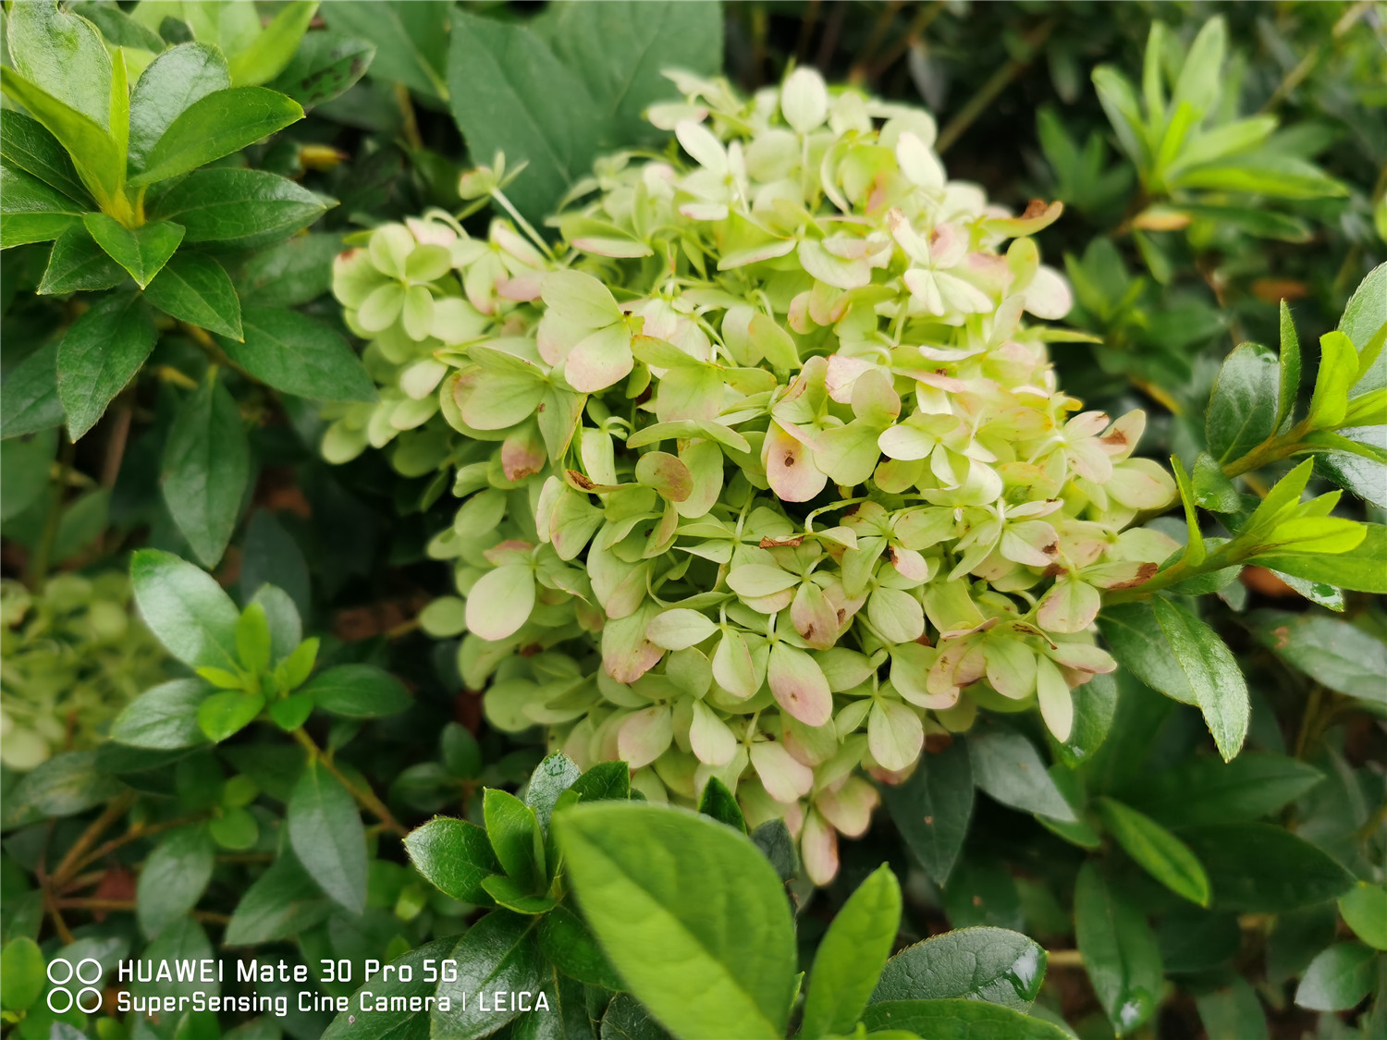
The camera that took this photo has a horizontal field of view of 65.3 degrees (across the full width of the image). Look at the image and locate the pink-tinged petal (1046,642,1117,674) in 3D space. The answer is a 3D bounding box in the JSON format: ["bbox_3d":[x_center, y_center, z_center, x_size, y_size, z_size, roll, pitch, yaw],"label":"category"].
[{"bbox_3d":[0.108,0.038,0.300,0.019,0.006,0.011,16,34,1],"label":"pink-tinged petal"}]

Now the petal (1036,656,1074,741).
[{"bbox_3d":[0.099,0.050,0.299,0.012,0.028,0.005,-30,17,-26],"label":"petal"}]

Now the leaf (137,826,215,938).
[{"bbox_3d":[-0.184,0.129,0.385,0.022,0.005,0.044,11,60,6],"label":"leaf"}]

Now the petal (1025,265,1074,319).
[{"bbox_3d":[0.103,-0.066,0.315,0.017,0.004,0.014,42,67,-4],"label":"petal"}]

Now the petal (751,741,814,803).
[{"bbox_3d":[0.022,0.063,0.270,0.012,0.004,0.019,-43,85,-12],"label":"petal"}]

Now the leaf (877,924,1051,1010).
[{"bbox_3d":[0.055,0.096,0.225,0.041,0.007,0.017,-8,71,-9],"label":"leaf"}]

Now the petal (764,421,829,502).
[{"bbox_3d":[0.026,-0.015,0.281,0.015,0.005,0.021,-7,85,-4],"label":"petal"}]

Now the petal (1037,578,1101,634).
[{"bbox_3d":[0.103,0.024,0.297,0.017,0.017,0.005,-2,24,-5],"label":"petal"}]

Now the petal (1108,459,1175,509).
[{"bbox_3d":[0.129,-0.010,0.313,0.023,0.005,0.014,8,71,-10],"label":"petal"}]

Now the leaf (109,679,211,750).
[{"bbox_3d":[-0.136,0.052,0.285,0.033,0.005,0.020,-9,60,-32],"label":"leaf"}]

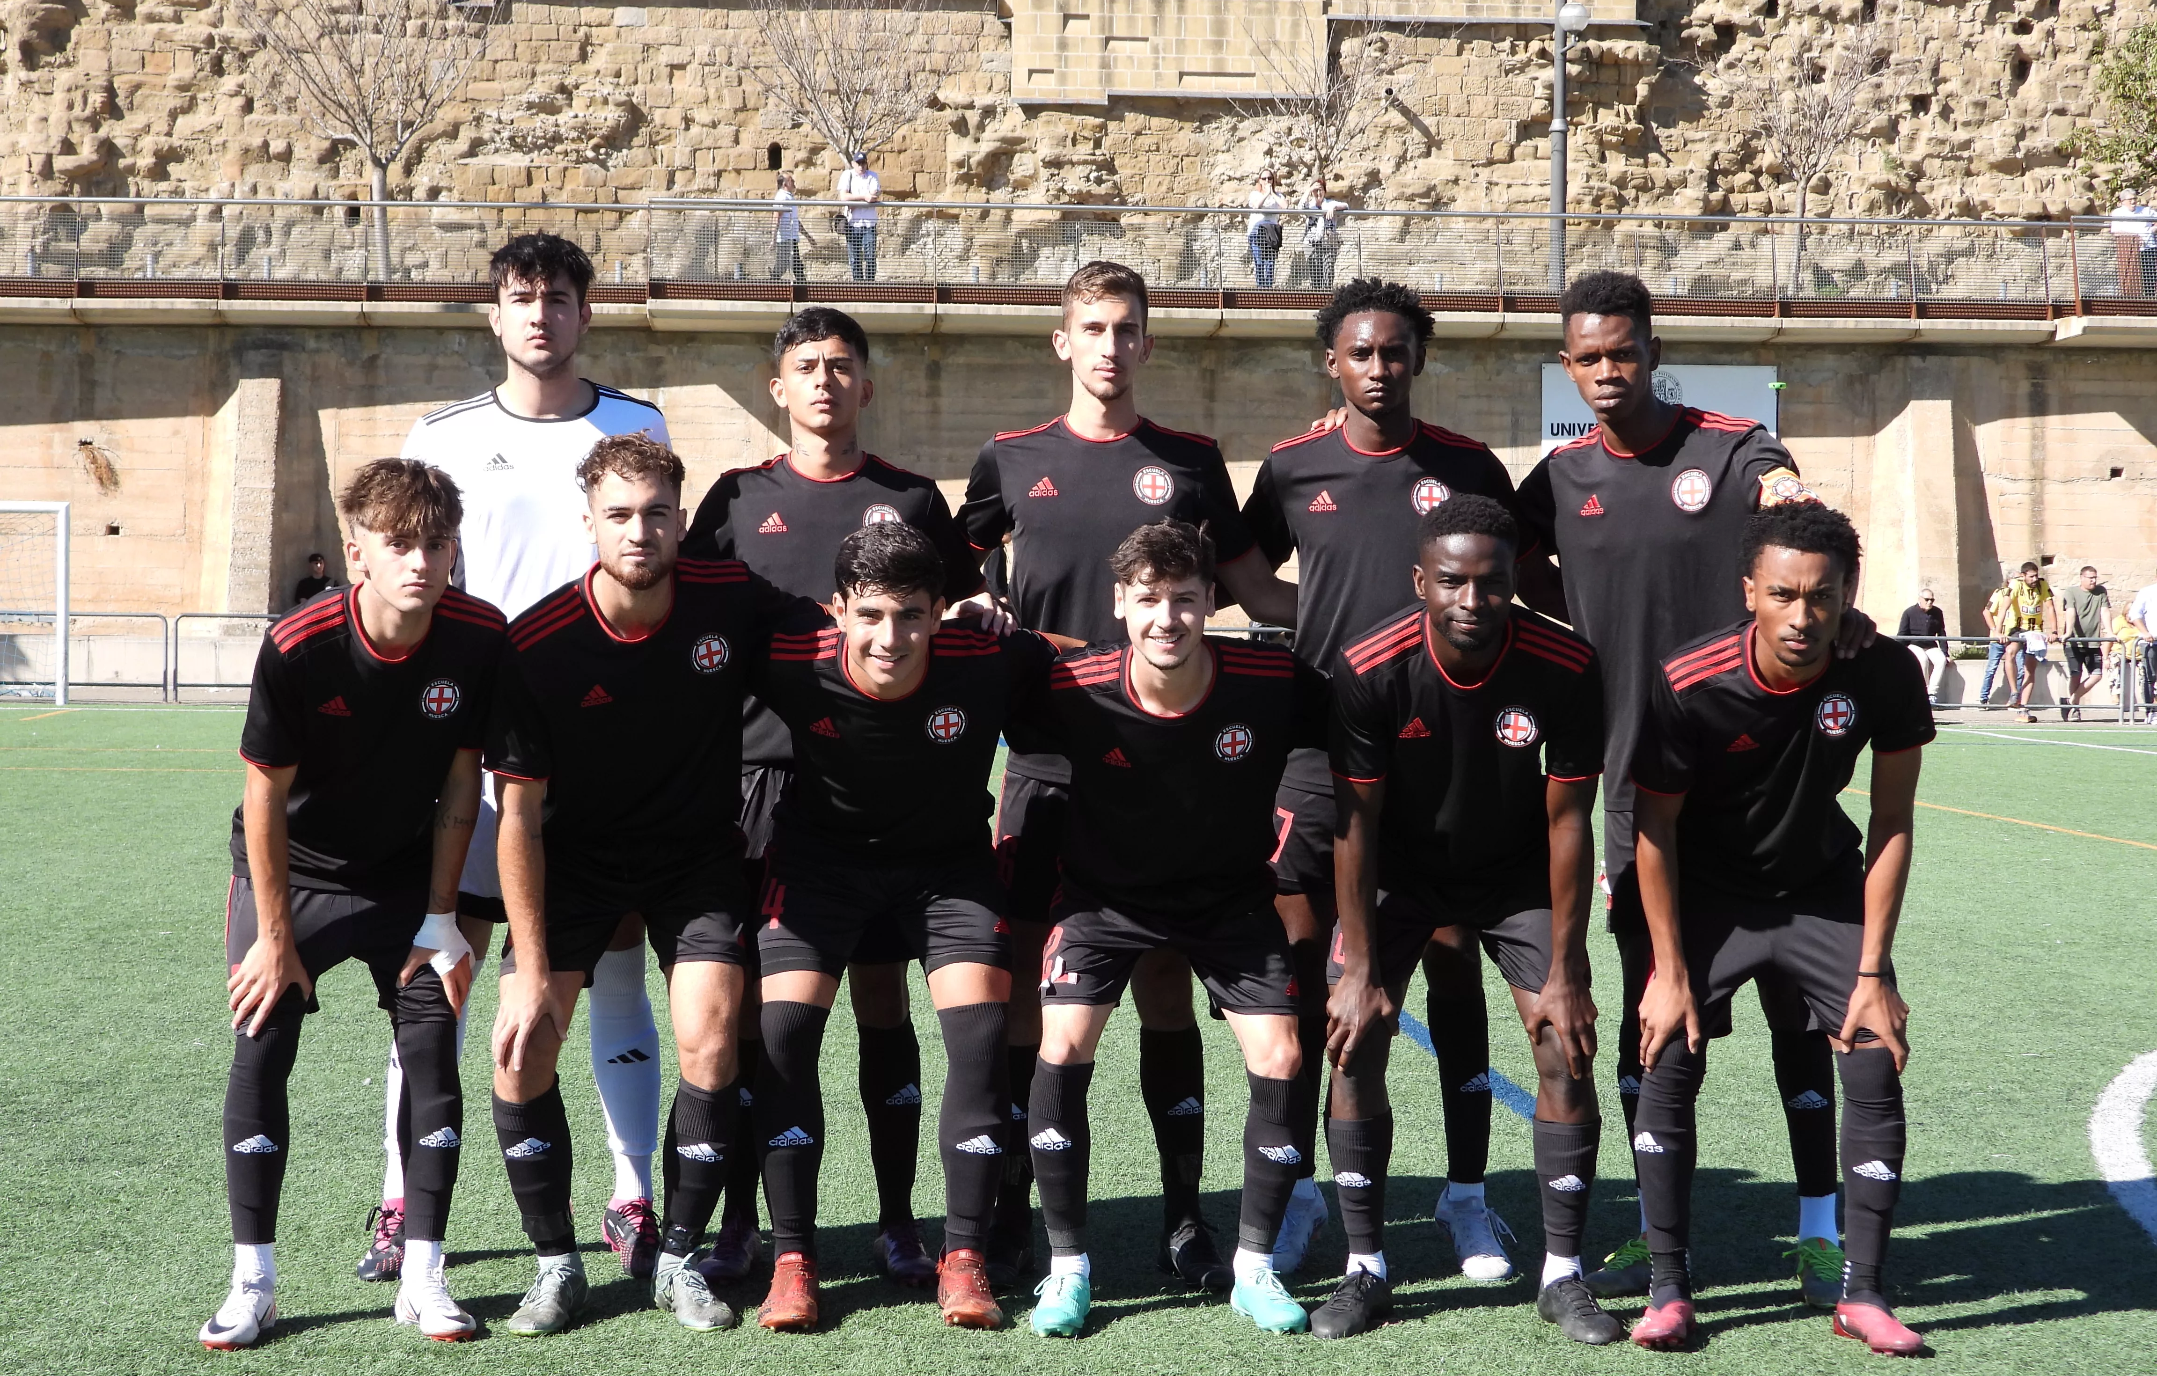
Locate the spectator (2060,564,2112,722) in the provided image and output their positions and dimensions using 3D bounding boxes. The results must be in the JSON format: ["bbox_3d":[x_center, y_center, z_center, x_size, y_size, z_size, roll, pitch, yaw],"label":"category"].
[{"bbox_3d":[10.916,-0.465,40.500,0.560,1.720,0.480,1,1,-5],"label":"spectator"}]

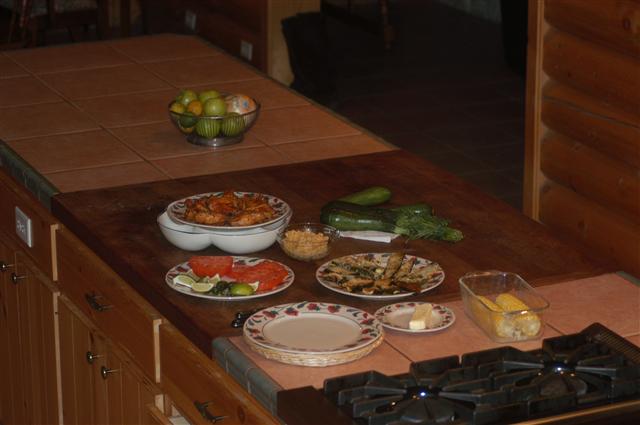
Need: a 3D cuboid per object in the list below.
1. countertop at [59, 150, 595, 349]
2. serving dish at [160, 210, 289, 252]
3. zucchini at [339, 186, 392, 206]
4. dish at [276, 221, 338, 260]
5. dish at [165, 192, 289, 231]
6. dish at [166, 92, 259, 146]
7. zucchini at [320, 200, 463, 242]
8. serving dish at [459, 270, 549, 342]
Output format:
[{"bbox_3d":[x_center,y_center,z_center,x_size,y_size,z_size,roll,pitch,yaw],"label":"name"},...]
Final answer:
[{"bbox_3d":[-0.007,0.060,3.987,0.875,0.040,0.979,-8,20,-23],"label":"countertop"},{"bbox_3d":[-0.195,0.033,3.906,0.275,0.062,0.255,0,18,0],"label":"serving dish"},{"bbox_3d":[0.087,-0.029,4.129,0.150,0.042,0.045,-9,20,-24],"label":"zucchini"},{"bbox_3d":[-0.023,0.065,3.827,0.126,0.051,0.126,0,18,0],"label":"dish"},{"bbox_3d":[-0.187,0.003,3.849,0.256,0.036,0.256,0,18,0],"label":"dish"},{"bbox_3d":[-0.263,-0.238,4.664,0.229,0.112,0.229,0,18,0],"label":"dish"},{"bbox_3d":[0.151,0.019,3.947,0.300,0.062,0.085,6,19,18],"label":"zucchini"},{"bbox_3d":[0.341,0.177,3.451,0.114,0.066,0.198,-5,19,-14],"label":"serving dish"}]

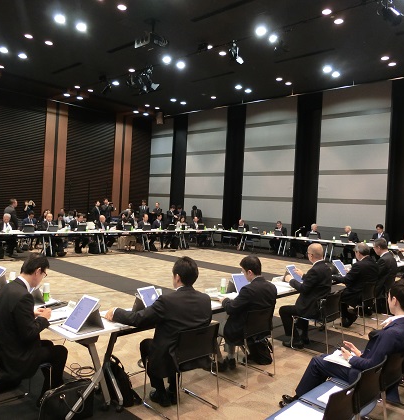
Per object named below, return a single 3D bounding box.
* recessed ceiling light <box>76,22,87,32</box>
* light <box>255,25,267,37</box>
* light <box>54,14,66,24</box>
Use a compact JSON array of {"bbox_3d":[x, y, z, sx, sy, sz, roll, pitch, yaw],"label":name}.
[{"bbox_3d":[-3.375,-5.159,11.388,0.250,0.070,0.250,4,1,43],"label":"recessed ceiling light"},{"bbox_3d":[1.537,-4.636,10.497,0.240,0.060,0.240,3,1,42],"label":"light"},{"bbox_3d":[-3.634,-4.888,10.387,0.240,0.060,0.240,3,1,42],"label":"light"}]

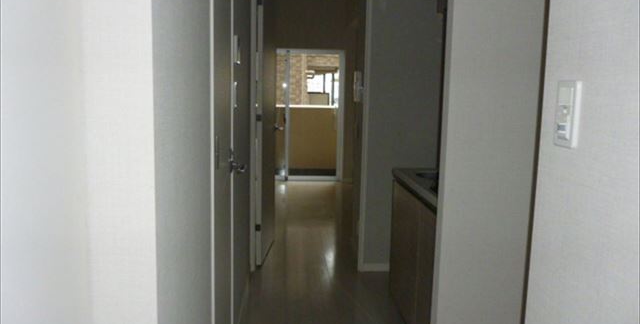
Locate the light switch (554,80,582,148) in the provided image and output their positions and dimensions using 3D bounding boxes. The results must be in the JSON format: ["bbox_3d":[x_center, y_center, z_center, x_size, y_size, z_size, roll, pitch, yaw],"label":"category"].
[{"bbox_3d":[0.457,-0.089,0.964,0.012,0.120,0.070,1,7,-4],"label":"light switch"}]

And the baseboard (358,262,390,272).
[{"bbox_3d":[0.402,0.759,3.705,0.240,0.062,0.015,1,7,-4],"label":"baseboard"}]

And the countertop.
[{"bbox_3d":[0.763,0.147,2.589,0.560,0.045,1.200,1,7,-4],"label":"countertop"}]

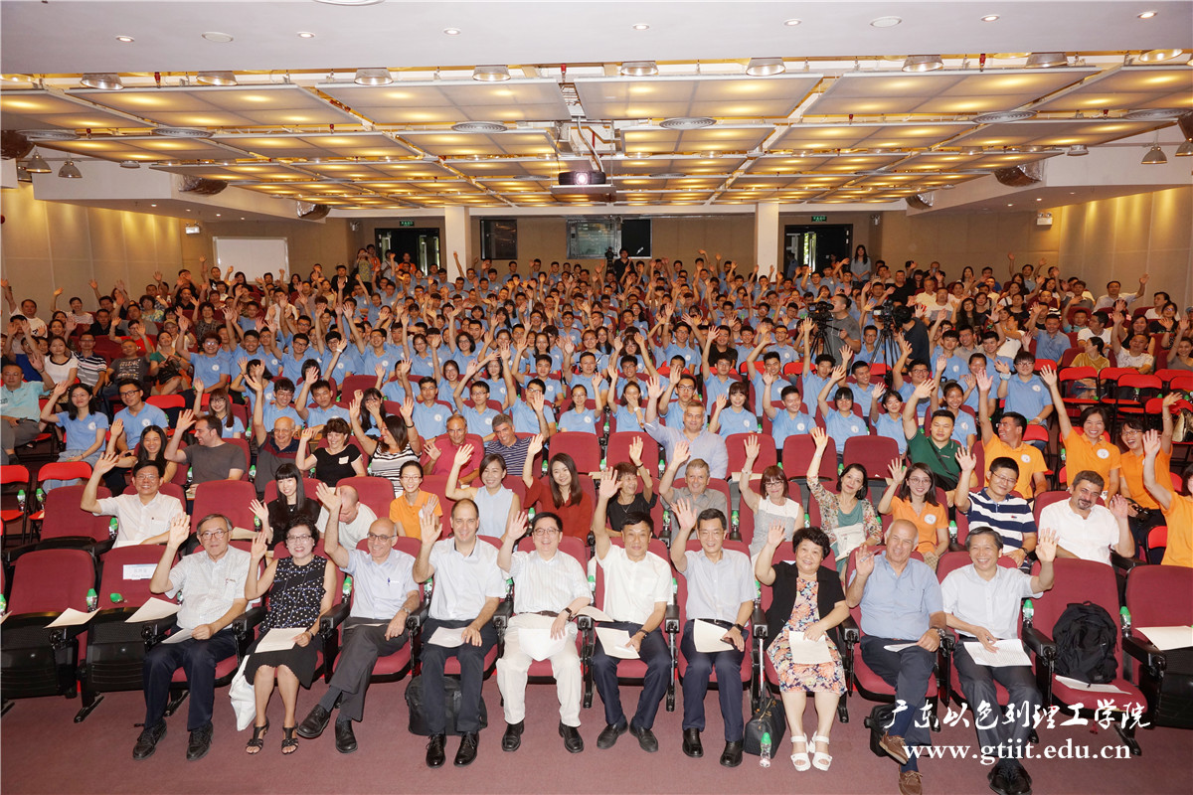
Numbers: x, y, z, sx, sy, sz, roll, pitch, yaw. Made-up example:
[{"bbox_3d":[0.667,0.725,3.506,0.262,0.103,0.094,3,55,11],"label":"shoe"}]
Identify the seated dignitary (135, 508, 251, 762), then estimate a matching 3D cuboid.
[{"bbox_3d":[-2.464,1.414,4.907,0.600,1.280,0.840,-1,9,-4],"label":"seated dignitary"}]

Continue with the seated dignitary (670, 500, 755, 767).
[{"bbox_3d":[0.709,1.310,4.785,0.520,1.330,0.960,0,8,6],"label":"seated dignitary"}]

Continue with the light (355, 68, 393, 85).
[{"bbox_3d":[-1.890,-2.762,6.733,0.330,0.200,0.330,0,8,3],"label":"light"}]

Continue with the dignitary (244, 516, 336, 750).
[{"bbox_3d":[-1.899,1.426,5.009,0.560,1.290,0.780,-1,9,-3],"label":"dignitary"}]

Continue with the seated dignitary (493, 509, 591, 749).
[{"bbox_3d":[-0.310,1.339,4.887,0.580,1.260,0.870,0,8,0],"label":"seated dignitary"}]

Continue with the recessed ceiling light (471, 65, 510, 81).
[{"bbox_3d":[-0.849,-2.682,6.484,0.310,0.160,0.310,0,9,3],"label":"recessed ceiling light"}]

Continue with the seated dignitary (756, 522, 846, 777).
[{"bbox_3d":[1.220,1.407,4.762,0.540,1.260,0.780,1,8,10],"label":"seated dignitary"}]

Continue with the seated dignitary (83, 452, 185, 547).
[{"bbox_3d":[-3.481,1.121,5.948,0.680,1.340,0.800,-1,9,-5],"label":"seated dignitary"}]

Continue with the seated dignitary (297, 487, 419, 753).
[{"bbox_3d":[-1.443,1.305,4.986,0.630,1.450,0.800,-1,8,-3],"label":"seated dignitary"}]

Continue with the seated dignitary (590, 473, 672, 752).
[{"bbox_3d":[0.256,1.270,4.936,0.540,1.510,0.760,0,8,4],"label":"seated dignitary"}]

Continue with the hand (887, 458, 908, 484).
[{"bbox_3d":[2.118,0.515,5.600,0.130,0.185,0.075,2,9,19],"label":"hand"}]

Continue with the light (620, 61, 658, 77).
[{"bbox_3d":[0.372,-2.875,6.810,0.320,0.170,0.320,0,8,3],"label":"light"}]

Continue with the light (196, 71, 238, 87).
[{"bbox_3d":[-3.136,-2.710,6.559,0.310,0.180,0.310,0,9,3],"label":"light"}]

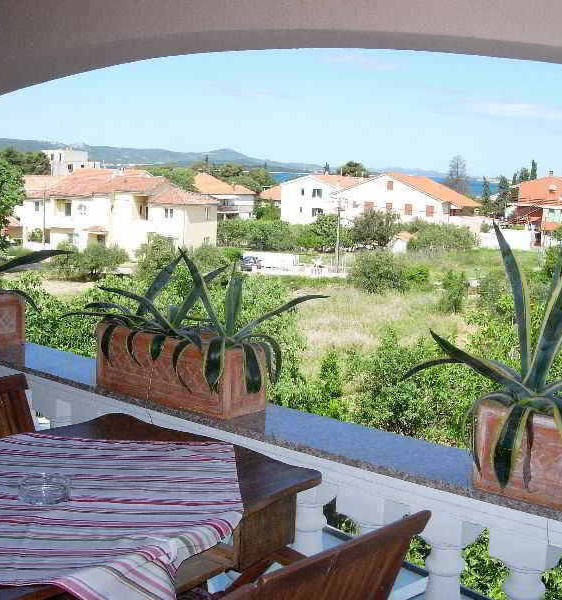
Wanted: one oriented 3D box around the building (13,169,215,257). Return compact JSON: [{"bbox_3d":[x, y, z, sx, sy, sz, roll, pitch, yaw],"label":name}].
[{"bbox_3d":[-19.897,-10.649,107.363,21.500,8.800,10.000,4,9,20],"label":"building"}]

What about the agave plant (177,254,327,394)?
[{"bbox_3d":[-0.087,0.075,2.680,0.440,0.385,0.420,1,8,-3],"label":"agave plant"}]

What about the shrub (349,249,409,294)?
[{"bbox_3d":[7.622,-2.267,67.265,4.500,3.200,4.200,3,8,6],"label":"shrub"}]

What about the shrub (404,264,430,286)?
[{"bbox_3d":[11.101,-2.057,71.368,2.200,1.800,2.000,3,9,9],"label":"shrub"}]

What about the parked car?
[{"bbox_3d":[-2.938,-3.596,79.893,1.680,1.450,4.000,4,9,14],"label":"parked car"}]

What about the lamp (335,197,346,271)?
[{"bbox_3d":[5.393,-6.026,79.493,0.700,6.900,0.700,2,8,0],"label":"lamp"}]

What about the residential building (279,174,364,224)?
[{"bbox_3d":[7.839,-15.928,141.890,11.000,8.300,11.500,7,10,31],"label":"residential building"}]

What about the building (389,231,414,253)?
[{"bbox_3d":[14.760,-6.769,106.312,3.000,2.600,3.000,3,9,15],"label":"building"}]

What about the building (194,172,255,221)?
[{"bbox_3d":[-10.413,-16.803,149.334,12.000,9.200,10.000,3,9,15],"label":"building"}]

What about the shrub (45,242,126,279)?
[{"bbox_3d":[-15.486,-3.353,70.280,6.300,3.000,4.800,0,9,-13],"label":"shrub"}]

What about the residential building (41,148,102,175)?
[{"bbox_3d":[-57.218,-35.023,242.082,10.000,12.500,14.000,7,10,32],"label":"residential building"}]

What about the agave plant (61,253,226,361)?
[{"bbox_3d":[-0.439,0.024,2.847,0.480,0.335,0.420,0,8,-7],"label":"agave plant"}]

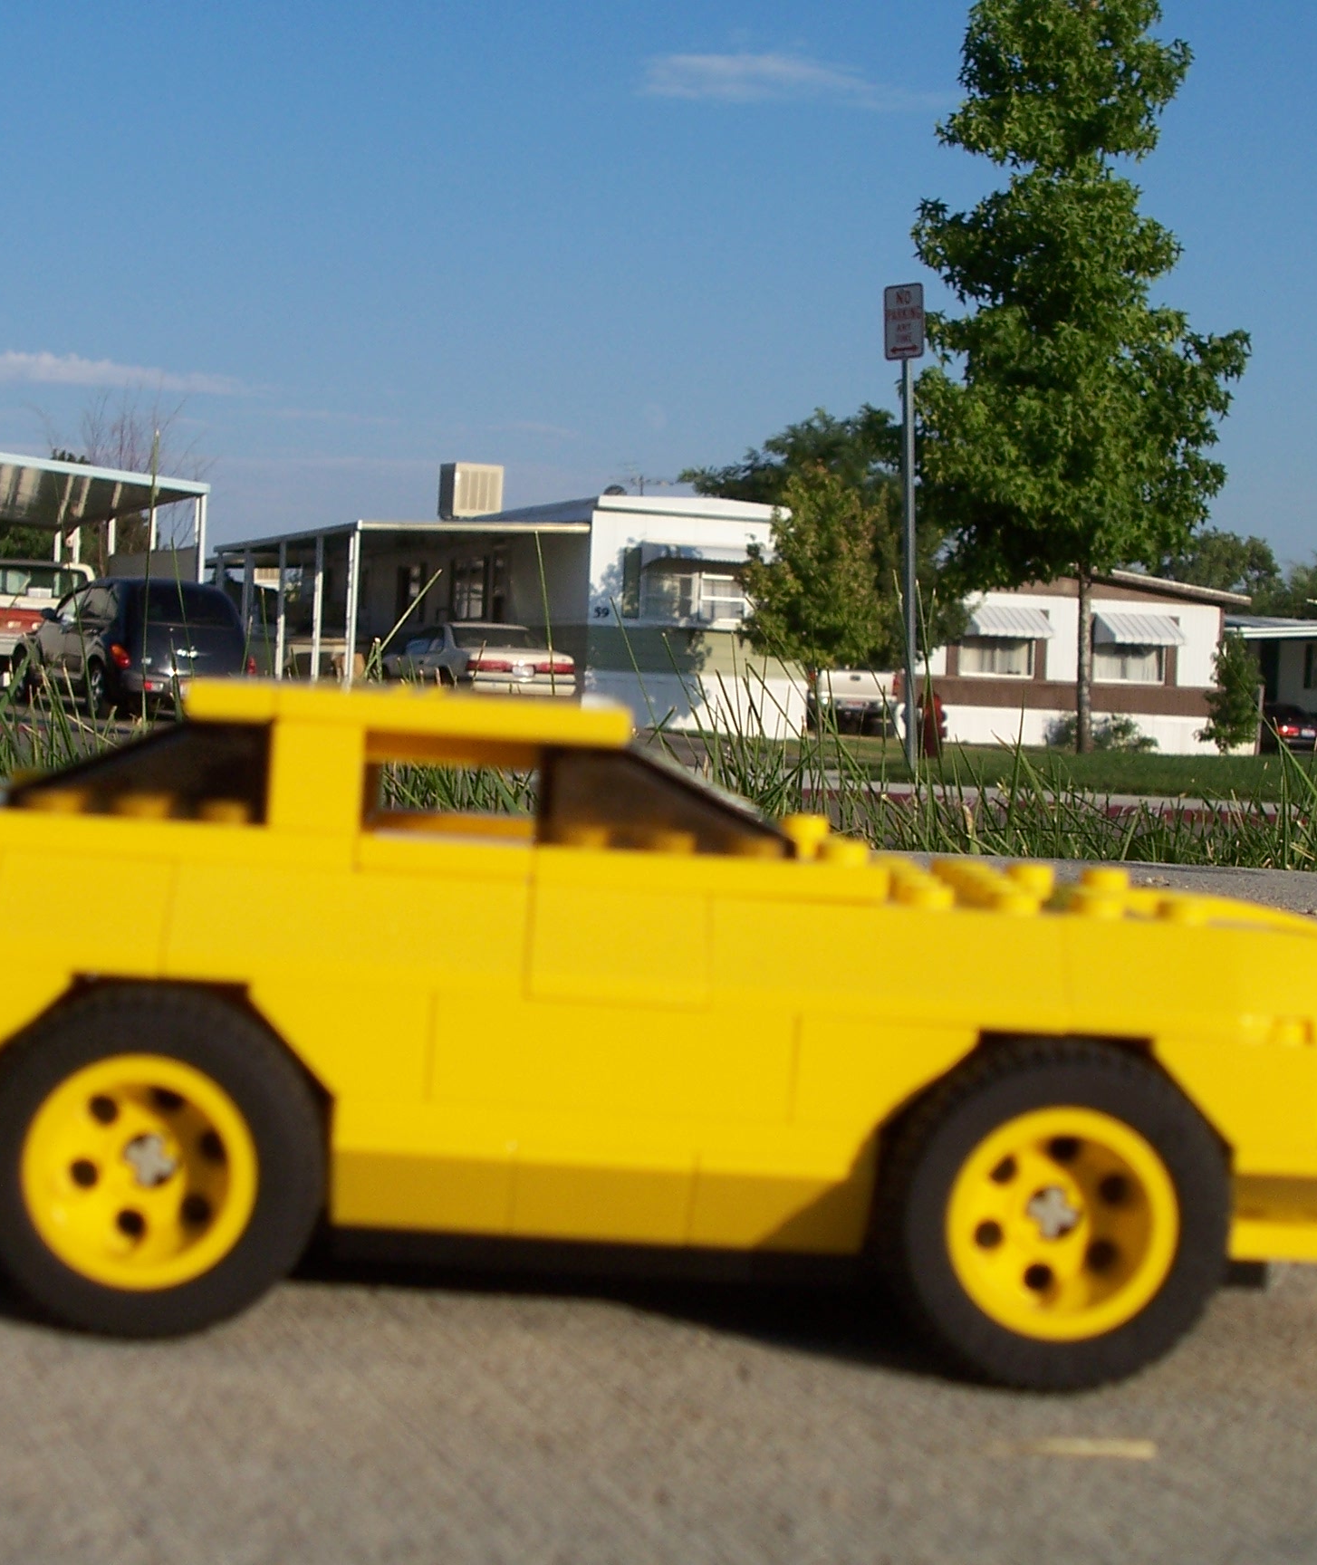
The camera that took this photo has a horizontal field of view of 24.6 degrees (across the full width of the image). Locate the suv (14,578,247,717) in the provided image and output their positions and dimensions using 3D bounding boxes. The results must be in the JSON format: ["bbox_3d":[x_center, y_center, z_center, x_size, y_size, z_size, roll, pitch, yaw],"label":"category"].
[{"bbox_3d":[-6.080,-1.560,34.500,1.720,1.600,4.280,2,3,-28],"label":"suv"}]

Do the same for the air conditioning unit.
[{"bbox_3d":[-3.251,-5.069,52.500,0.880,0.950,0.880,2,3,-24],"label":"air conditioning unit"}]

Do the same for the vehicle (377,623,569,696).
[{"bbox_3d":[-2.968,-1.882,49.000,1.800,1.420,4.800,2,3,-21],"label":"vehicle"}]

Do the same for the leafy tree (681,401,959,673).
[{"bbox_3d":[2.838,-3.965,54.059,4.800,5.600,4.600,3,1,0],"label":"leafy tree"}]

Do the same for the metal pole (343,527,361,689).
[{"bbox_3d":[-4.462,-2.404,44.000,0.130,2.650,0.100,2,3,-23],"label":"metal pole"}]

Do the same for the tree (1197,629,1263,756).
[{"bbox_3d":[10.979,-1.741,58.000,1.250,2.350,1.200,3,1,0],"label":"tree"}]

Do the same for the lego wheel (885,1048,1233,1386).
[{"bbox_3d":[0.054,0.058,0.408,0.043,0.043,0.021,3,1,0],"label":"lego wheel"}]

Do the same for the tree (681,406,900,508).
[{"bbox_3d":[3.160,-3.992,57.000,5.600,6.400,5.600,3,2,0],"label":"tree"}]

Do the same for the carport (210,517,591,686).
[{"bbox_3d":[-4.713,-2.681,51.320,3.650,2.950,11.000,2,1,-20],"label":"carport"}]

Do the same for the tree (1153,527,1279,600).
[{"bbox_3d":[17.598,-4.599,95.000,4.600,6.600,4.600,3,2,0],"label":"tree"}]

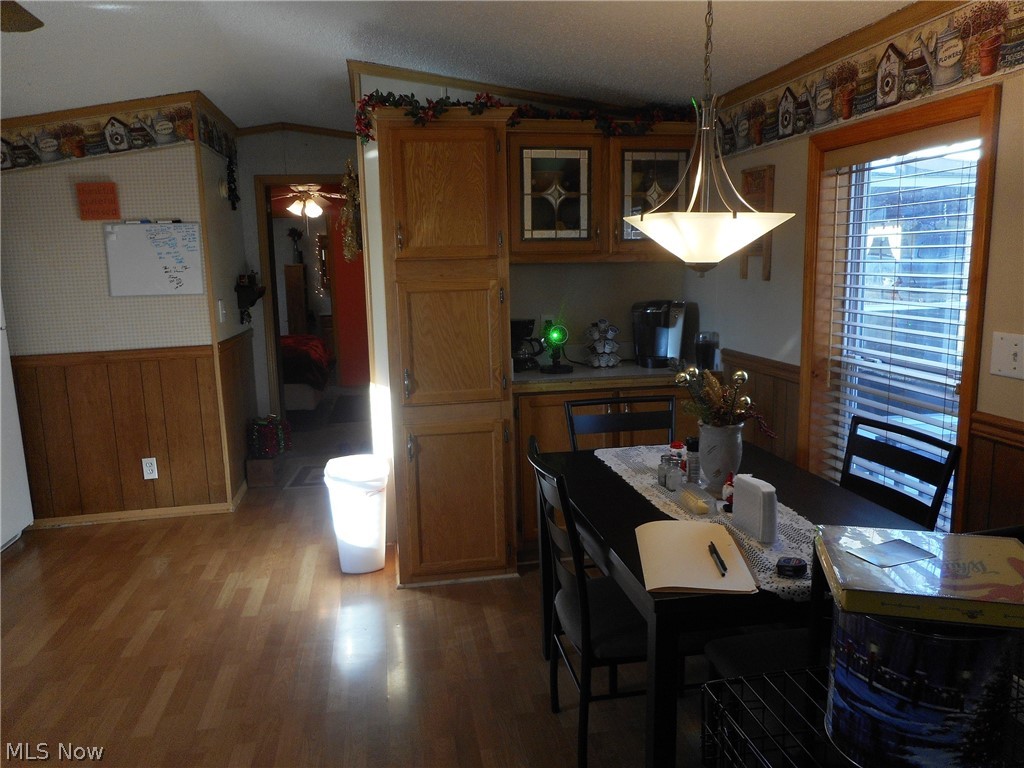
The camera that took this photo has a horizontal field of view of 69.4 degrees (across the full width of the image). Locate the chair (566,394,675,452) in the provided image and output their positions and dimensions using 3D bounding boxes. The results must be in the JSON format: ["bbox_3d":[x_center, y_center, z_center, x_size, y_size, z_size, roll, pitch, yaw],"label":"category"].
[{"bbox_3d":[0.460,0.541,2.613,0.442,0.914,0.490,-3,10,-10],"label":"chair"}]

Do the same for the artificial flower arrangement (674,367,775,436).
[{"bbox_3d":[0.594,0.046,2.068,0.294,0.202,0.240,-3,10,-10],"label":"artificial flower arrangement"}]

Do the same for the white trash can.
[{"bbox_3d":[-0.722,0.621,3.515,0.295,0.510,0.360,-3,10,-11],"label":"white trash can"}]

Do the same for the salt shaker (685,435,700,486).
[{"bbox_3d":[0.536,0.223,2.221,0.048,0.144,0.047,-3,10,-10],"label":"salt shaker"}]

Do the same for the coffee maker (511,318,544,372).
[{"bbox_3d":[0.049,-0.195,3.719,0.230,0.250,0.180,-1,9,-1],"label":"coffee maker"}]

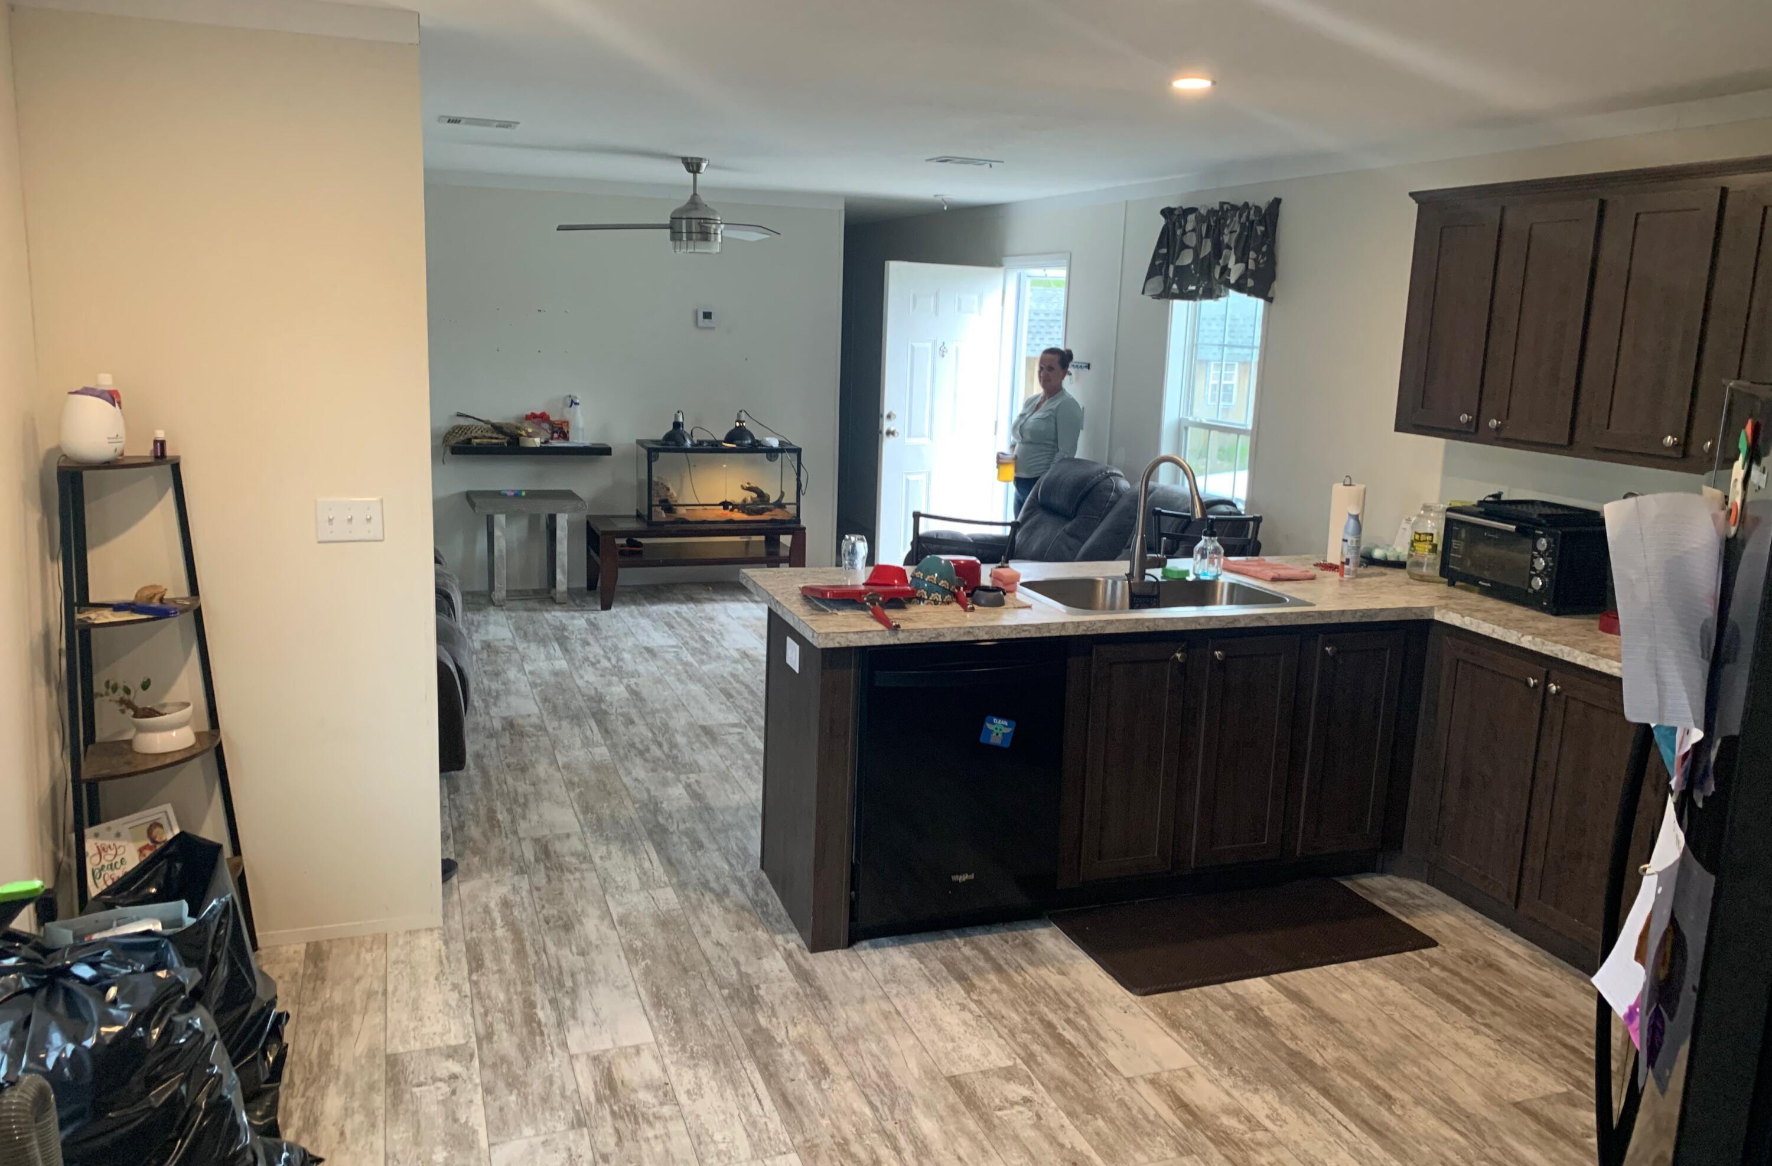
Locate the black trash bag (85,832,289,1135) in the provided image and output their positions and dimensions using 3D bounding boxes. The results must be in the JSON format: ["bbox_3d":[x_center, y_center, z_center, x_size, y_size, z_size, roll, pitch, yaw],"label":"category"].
[{"bbox_3d":[-1.501,0.859,2.834,0.420,0.580,0.470,-2,12,-20],"label":"black trash bag"}]

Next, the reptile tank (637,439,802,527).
[{"bbox_3d":[-1.051,-0.619,8.252,0.930,0.470,0.475,-2,12,-20],"label":"reptile tank"}]

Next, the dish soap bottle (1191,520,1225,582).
[{"bbox_3d":[1.094,-0.116,4.509,0.097,0.205,0.097,4,11,10],"label":"dish soap bottle"}]

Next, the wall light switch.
[{"bbox_3d":[-1.393,-0.162,3.463,0.160,0.114,0.020,-2,12,-20],"label":"wall light switch"}]

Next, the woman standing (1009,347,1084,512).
[{"bbox_3d":[0.827,-0.449,7.233,0.380,1.620,0.460,-5,13,-34],"label":"woman standing"}]

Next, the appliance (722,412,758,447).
[{"bbox_3d":[-0.901,-0.953,8.214,0.205,0.198,0.205,-2,12,-20],"label":"appliance"}]

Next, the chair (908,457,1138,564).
[{"bbox_3d":[0.717,-0.130,7.117,1.000,1.020,0.970,-2,12,-20],"label":"chair"}]

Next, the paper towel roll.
[{"bbox_3d":[1.705,-0.228,4.939,0.118,0.300,0.118,2,11,0],"label":"paper towel roll"}]

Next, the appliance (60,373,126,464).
[{"bbox_3d":[-1.852,-0.373,3.088,0.135,0.185,0.135,6,12,16],"label":"appliance"}]

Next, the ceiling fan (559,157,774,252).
[{"bbox_3d":[-1.022,-1.799,6.324,1.130,0.435,1.200,1,11,-8],"label":"ceiling fan"}]

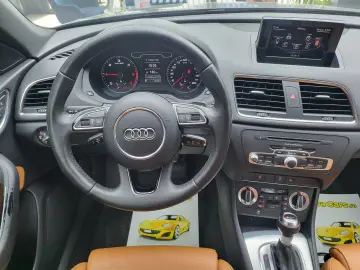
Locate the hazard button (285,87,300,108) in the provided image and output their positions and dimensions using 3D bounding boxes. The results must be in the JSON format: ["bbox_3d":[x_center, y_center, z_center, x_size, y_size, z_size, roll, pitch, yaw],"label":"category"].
[{"bbox_3d":[0.270,-0.090,0.600,0.033,0.050,0.020,5,1,6],"label":"hazard button"}]

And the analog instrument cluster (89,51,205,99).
[{"bbox_3d":[-0.094,-0.169,0.690,0.320,0.145,0.070,2,9,2],"label":"analog instrument cluster"}]

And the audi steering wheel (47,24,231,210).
[{"bbox_3d":[-0.087,-0.032,0.530,0.372,0.370,0.090,2,8,1],"label":"audi steering wheel"}]

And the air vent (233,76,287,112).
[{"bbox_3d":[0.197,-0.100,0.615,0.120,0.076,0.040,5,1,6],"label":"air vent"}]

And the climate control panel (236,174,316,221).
[{"bbox_3d":[0.249,0.166,0.650,0.188,0.090,0.040,4,8,8],"label":"climate control panel"}]

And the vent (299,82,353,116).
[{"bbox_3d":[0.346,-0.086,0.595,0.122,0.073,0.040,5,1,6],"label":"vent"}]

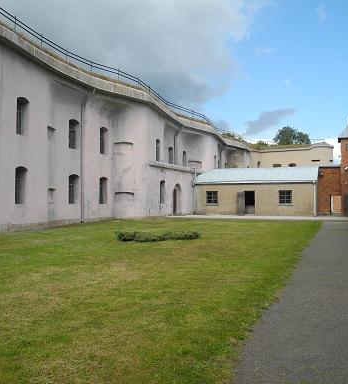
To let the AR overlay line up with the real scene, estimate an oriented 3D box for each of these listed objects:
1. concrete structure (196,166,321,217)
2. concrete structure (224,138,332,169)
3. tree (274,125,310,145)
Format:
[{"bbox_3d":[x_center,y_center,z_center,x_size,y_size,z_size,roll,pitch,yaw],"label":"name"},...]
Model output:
[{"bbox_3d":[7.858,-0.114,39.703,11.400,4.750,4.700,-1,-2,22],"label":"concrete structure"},{"bbox_3d":[16.032,-2.164,60.959,16.000,10.200,10.500,-1,-2,22],"label":"concrete structure"},{"bbox_3d":[24.970,-8.666,88.283,8.200,10.500,8.200,0,-2,0],"label":"tree"}]

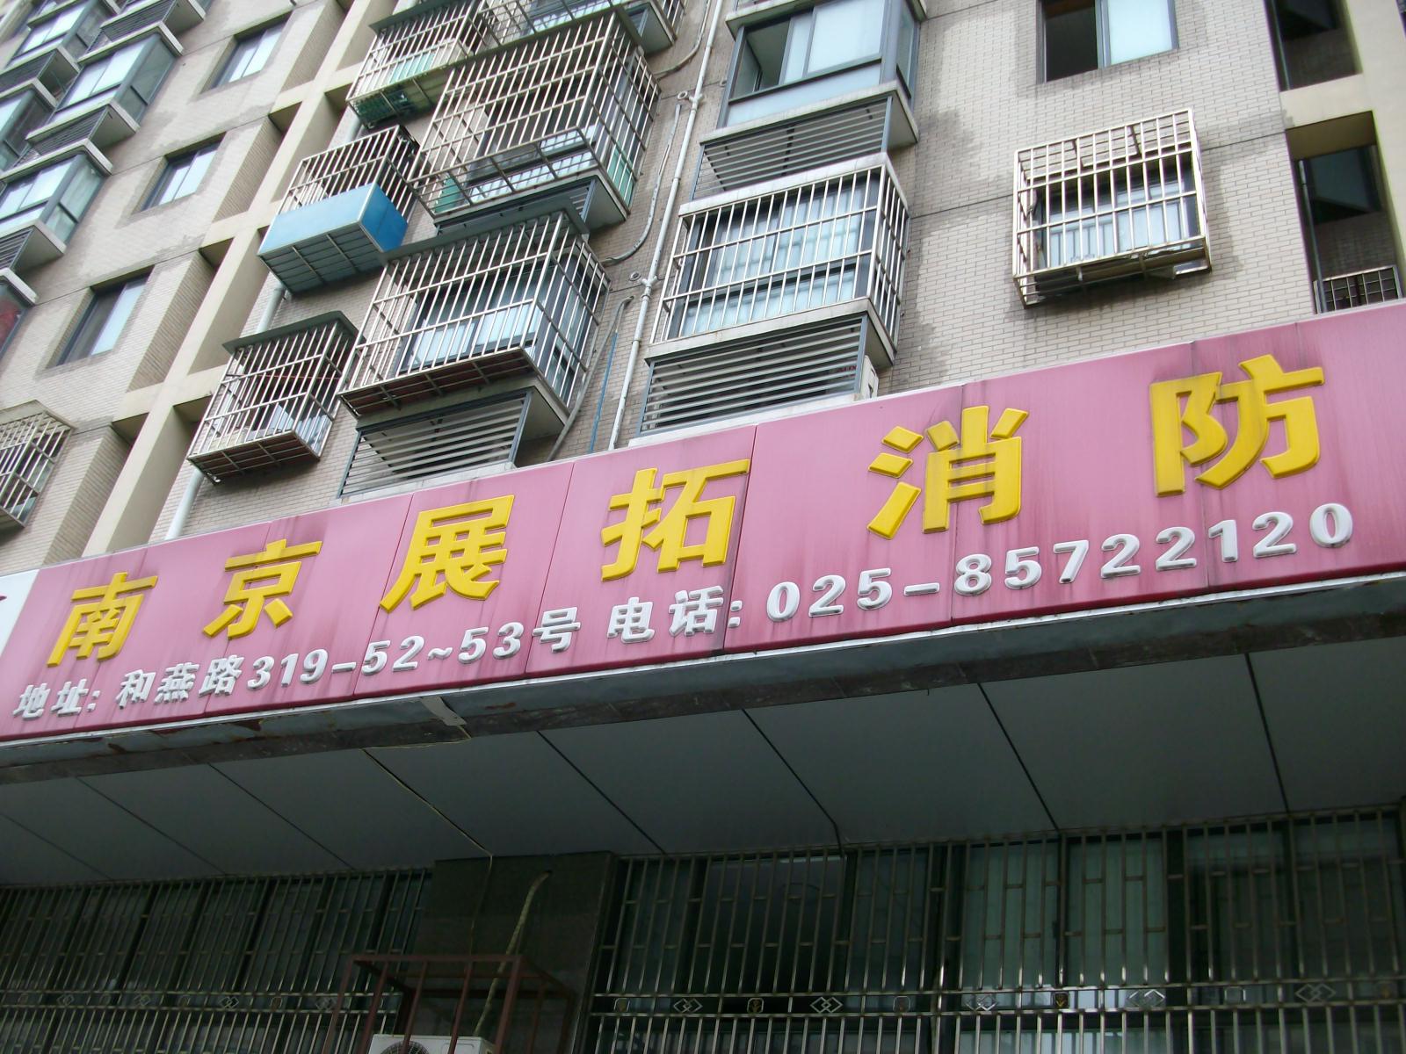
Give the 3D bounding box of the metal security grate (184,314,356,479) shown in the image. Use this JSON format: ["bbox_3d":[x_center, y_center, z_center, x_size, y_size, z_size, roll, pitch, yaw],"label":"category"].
[{"bbox_3d":[-4.294,-1.291,13.907,1.351,1.587,0.430,-9,-39,24],"label":"metal security grate"}]

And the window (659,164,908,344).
[{"bbox_3d":[0.660,-2.076,11.546,1.889,1.796,0.600,-9,-39,24],"label":"window"}]

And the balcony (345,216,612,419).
[{"bbox_3d":[-2.113,-1.784,12.766,1.930,1.695,0.820,-9,-39,24],"label":"balcony"}]

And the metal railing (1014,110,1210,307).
[{"bbox_3d":[3.116,-2.452,10.616,1.357,1.455,0.330,-9,-39,24],"label":"metal railing"}]

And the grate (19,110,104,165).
[{"bbox_3d":[-9.416,-5.693,20.307,1.480,0.680,0.080,-9,-39,24],"label":"grate"}]

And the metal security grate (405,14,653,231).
[{"bbox_3d":[-1.663,-3.974,14.106,1.939,1.869,1.100,-9,-39,24],"label":"metal security grate"}]

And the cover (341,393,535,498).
[{"bbox_3d":[-2.291,-0.694,11.788,1.762,0.727,0.080,-9,-39,24],"label":"cover"}]

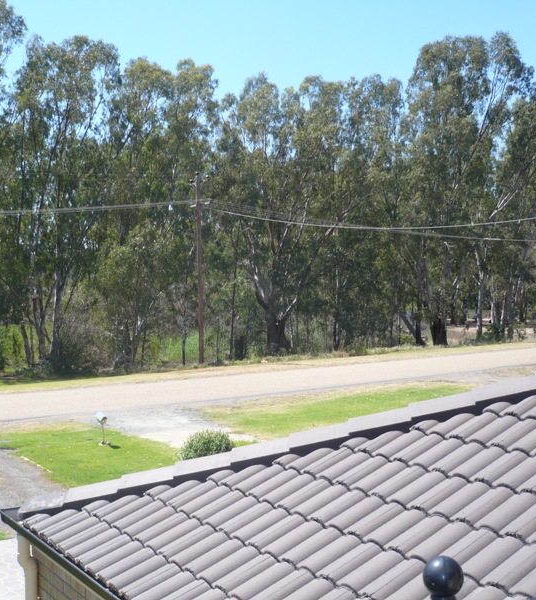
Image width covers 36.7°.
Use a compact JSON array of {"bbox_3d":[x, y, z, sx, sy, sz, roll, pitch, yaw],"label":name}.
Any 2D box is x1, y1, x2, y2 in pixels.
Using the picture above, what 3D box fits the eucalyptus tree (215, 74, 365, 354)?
[{"bbox_3d":[1.382,-5.496,52.000,9.600,18.000,9.400,0,1,0],"label":"eucalyptus tree"}]

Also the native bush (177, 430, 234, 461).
[{"bbox_3d":[-1.493,3.598,19.800,1.500,0.850,1.450,0,1,0],"label":"native bush"}]

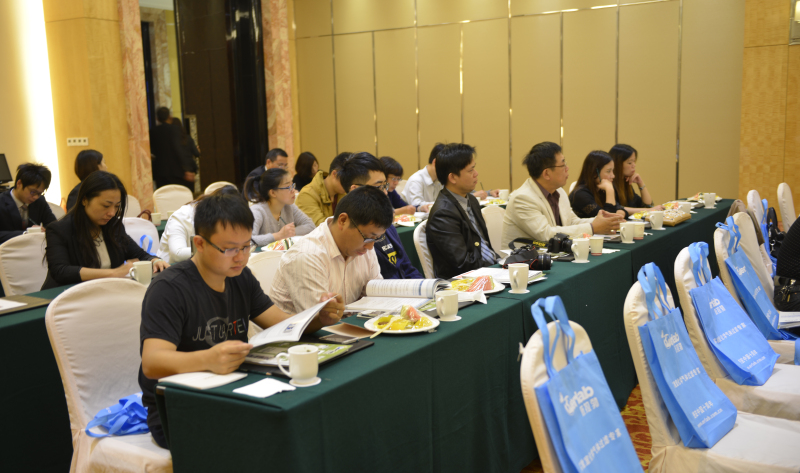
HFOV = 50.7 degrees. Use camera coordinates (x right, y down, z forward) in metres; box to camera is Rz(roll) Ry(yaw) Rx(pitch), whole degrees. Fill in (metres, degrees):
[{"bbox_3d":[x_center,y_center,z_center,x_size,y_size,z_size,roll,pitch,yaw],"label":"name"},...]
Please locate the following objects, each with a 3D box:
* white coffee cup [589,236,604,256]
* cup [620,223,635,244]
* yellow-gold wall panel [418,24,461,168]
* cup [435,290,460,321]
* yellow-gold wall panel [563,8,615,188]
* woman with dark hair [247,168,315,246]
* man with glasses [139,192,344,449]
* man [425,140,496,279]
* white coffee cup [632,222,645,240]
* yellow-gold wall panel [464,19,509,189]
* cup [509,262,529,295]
[{"bbox_3d":[1.032,0.055,4.425,0.076,0.091,0.076,-2,7,0],"label":"white coffee cup"},{"bbox_3d":[1.247,-0.015,4.617,0.088,0.104,0.116,4,10,35],"label":"cup"},{"bbox_3d":[0.478,-1.245,9.928,0.609,2.460,0.060,4,10,33],"label":"yellow-gold wall panel"},{"bbox_3d":[0.169,0.255,3.062,0.083,0.095,0.110,2,8,28],"label":"cup"},{"bbox_3d":[2.036,-1.163,9.106,0.612,2.478,0.040,4,10,34],"label":"yellow-gold wall panel"},{"bbox_3d":[-0.748,0.151,5.184,0.730,1.170,0.510,4,10,33],"label":"woman with dark hair"},{"bbox_3d":[-0.441,0.490,2.656,0.700,1.270,0.600,3,9,32],"label":"man with glasses"},{"bbox_3d":[0.475,0.195,4.158,0.760,1.295,0.490,2,9,27],"label":"man"},{"bbox_3d":[1.410,-0.029,4.979,0.076,0.091,0.076,-2,7,0],"label":"white coffee cup"},{"bbox_3d":[1.005,-1.231,9.799,0.612,2.478,0.040,4,10,34],"label":"yellow-gold wall panel"},{"bbox_3d":[0.483,0.176,3.448,0.088,0.107,0.116,2,9,26],"label":"cup"}]

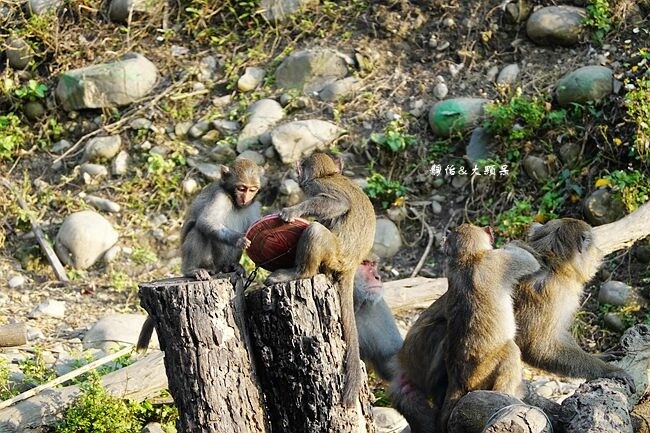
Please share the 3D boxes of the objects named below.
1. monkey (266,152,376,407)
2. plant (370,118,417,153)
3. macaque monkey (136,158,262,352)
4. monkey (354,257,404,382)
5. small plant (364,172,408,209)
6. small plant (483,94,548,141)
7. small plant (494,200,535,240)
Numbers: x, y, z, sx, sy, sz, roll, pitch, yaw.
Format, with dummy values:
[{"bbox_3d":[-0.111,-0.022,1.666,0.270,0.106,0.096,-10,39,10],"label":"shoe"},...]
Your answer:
[{"bbox_3d":[-0.012,0.171,9.800,0.300,0.660,0.210,4,7,37],"label":"monkey"},{"bbox_3d":[0.251,-0.296,13.200,0.165,0.115,0.140,0,6,0],"label":"plant"},{"bbox_3d":[-0.344,0.107,9.900,0.370,0.500,0.210,6,8,43],"label":"macaque monkey"},{"bbox_3d":[0.119,0.347,10.350,0.380,0.480,0.280,4,7,30],"label":"monkey"},{"bbox_3d":[0.218,-0.092,12.800,0.155,0.120,0.140,0,6,0],"label":"small plant"},{"bbox_3d":[0.702,-0.365,13.300,0.240,0.170,0.200,0,6,0],"label":"small plant"},{"bbox_3d":[0.663,0.011,12.700,0.150,0.135,0.135,0,6,0],"label":"small plant"}]

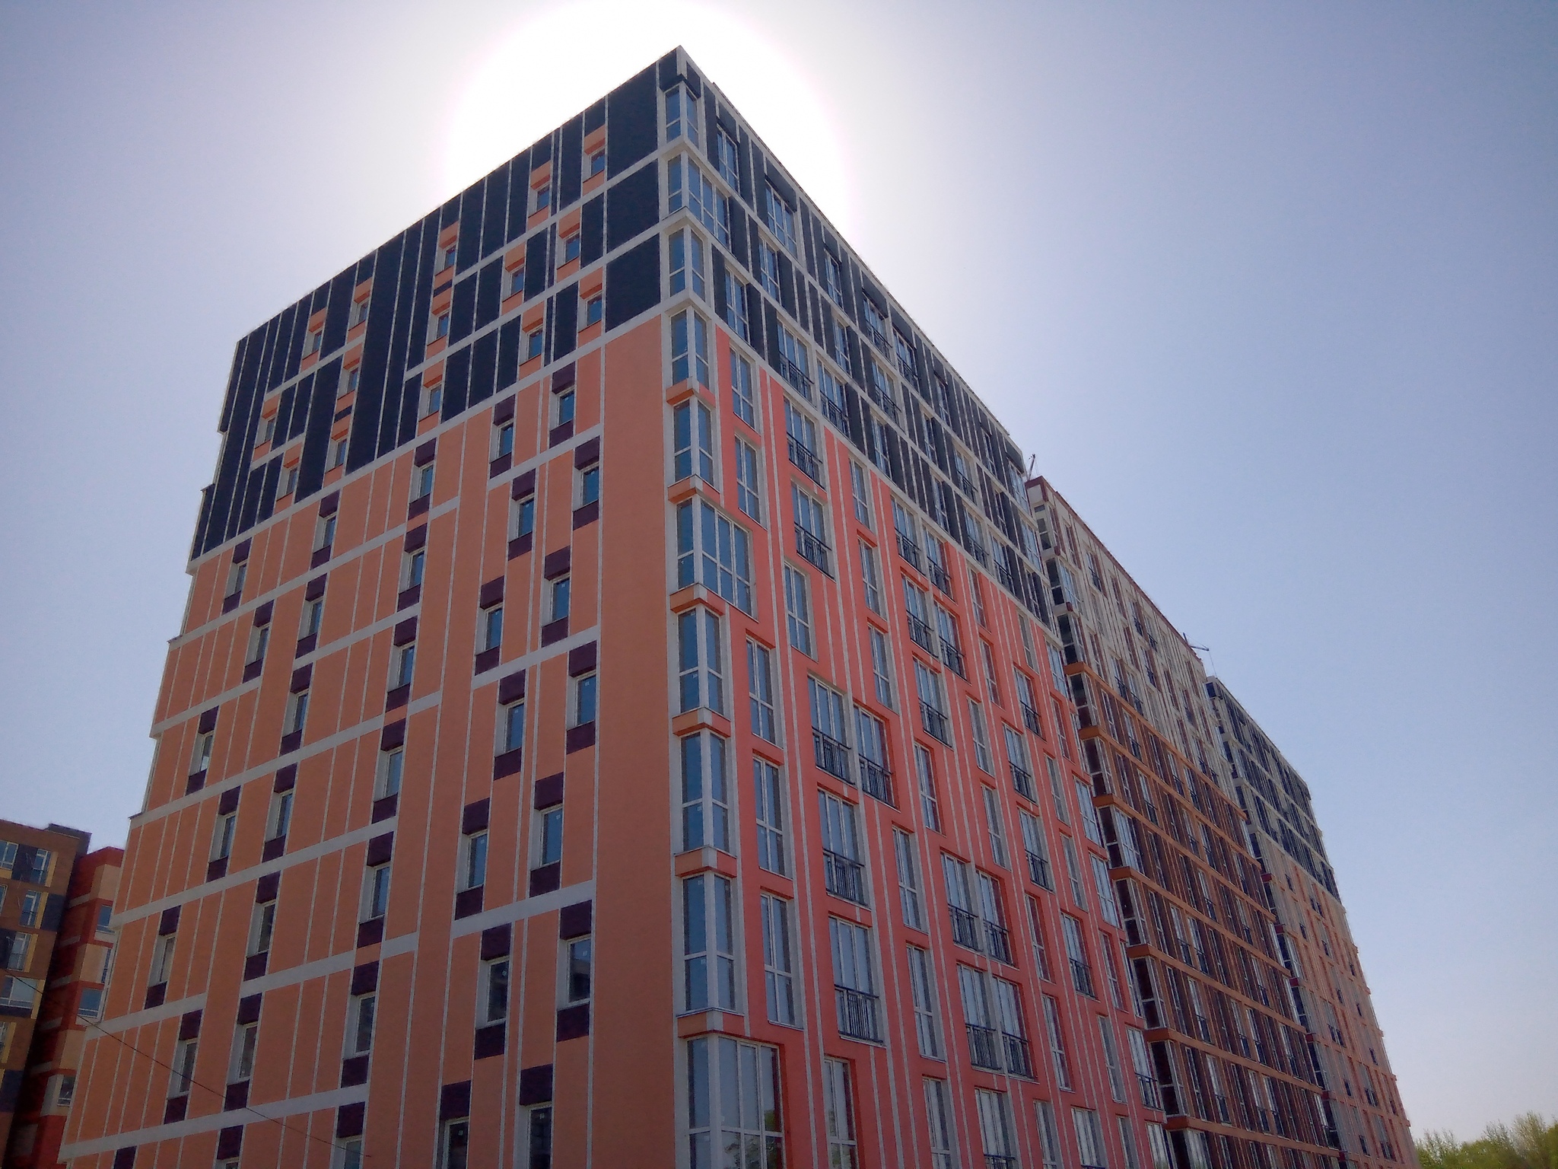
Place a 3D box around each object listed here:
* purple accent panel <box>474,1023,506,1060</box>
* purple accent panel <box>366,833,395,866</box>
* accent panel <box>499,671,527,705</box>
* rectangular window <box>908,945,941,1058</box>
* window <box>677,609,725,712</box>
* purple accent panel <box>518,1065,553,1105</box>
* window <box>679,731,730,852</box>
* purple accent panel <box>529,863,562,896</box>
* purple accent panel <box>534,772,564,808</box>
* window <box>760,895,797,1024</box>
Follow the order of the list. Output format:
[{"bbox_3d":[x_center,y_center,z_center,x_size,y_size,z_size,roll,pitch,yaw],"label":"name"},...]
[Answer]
[{"bbox_3d":[-5.849,9.334,25.704,0.844,0.610,0.100,-22,-37,26],"label":"purple accent panel"},{"bbox_3d":[-9.512,6.354,30.239,0.854,0.630,0.120,-22,-37,26],"label":"purple accent panel"},{"bbox_3d":[-6.295,2.452,30.027,0.844,0.620,0.120,-22,-37,26],"label":"accent panel"},{"bbox_3d":[3.382,10.048,30.227,0.120,2.542,1.179,-22,-37,26],"label":"rectangular window"},{"bbox_3d":[-1.752,1.756,27.624,0.650,2.480,0.770,-22,-36,26],"label":"window"},{"bbox_3d":[-4.683,9.747,24.587,0.834,0.620,0.120,-22,-37,26],"label":"purple accent panel"},{"bbox_3d":[-1.564,4.323,26.043,0.650,2.480,0.770,-22,-36,26],"label":"window"},{"bbox_3d":[-4.919,6.292,26.747,0.854,0.590,0.100,-22,-37,26],"label":"purple accent panel"},{"bbox_3d":[-5.024,4.594,27.887,0.820,0.660,0.150,-22,-36,26],"label":"purple accent panel"},{"bbox_3d":[-0.106,7.617,25.682,0.120,2.560,1.180,-22,-36,26],"label":"window"}]

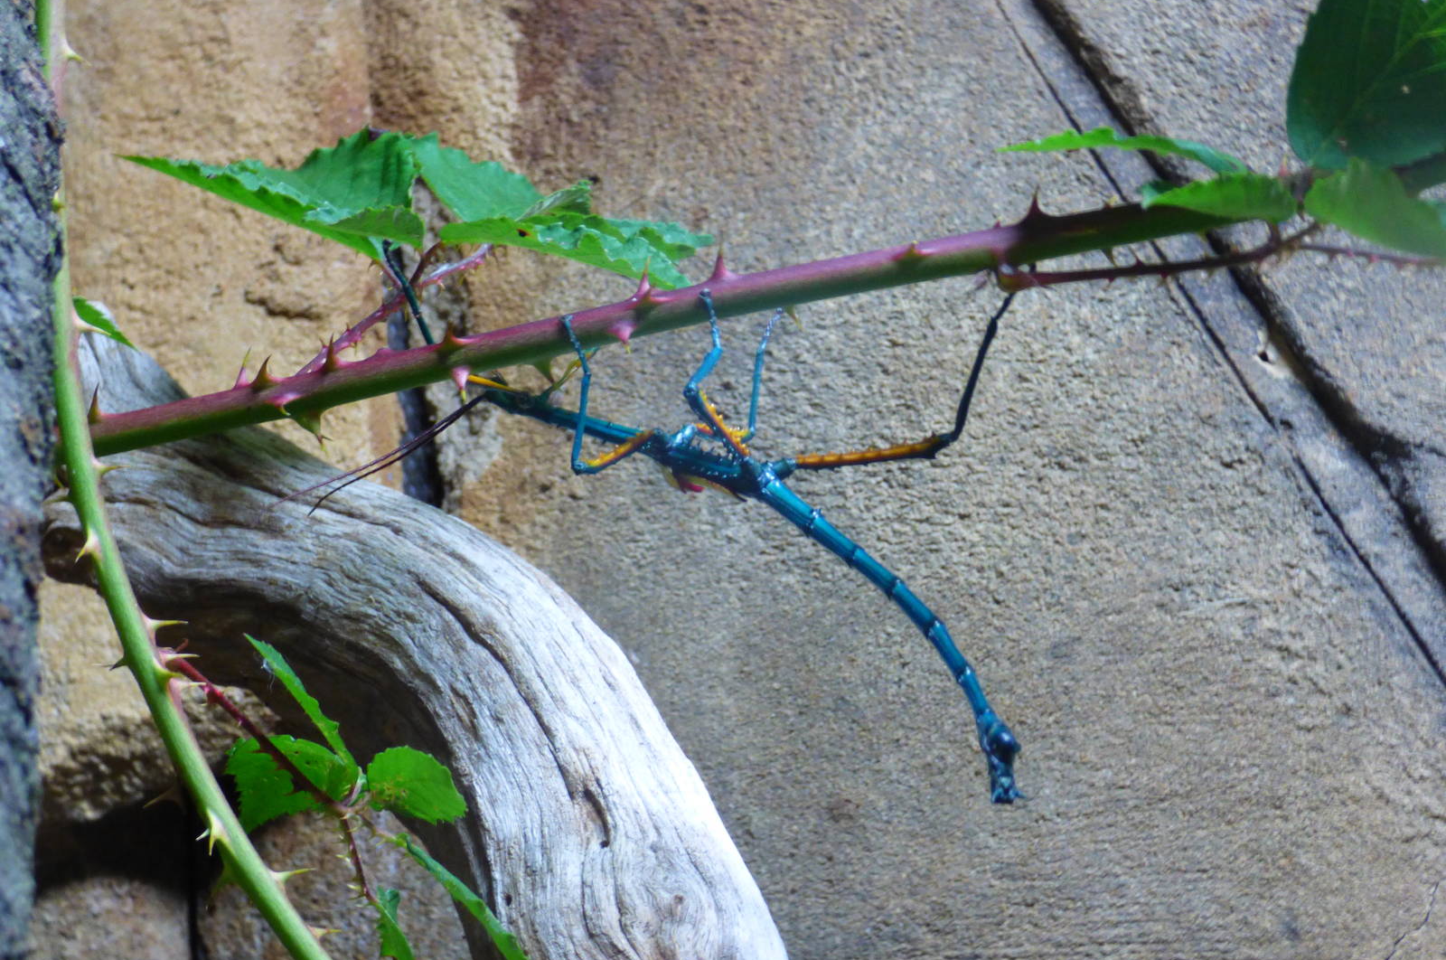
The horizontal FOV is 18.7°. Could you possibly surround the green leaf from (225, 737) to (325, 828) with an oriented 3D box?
[{"bbox_3d":[-0.088,0.059,0.857,0.019,0.018,0.010,0,0,0],"label":"green leaf"}]

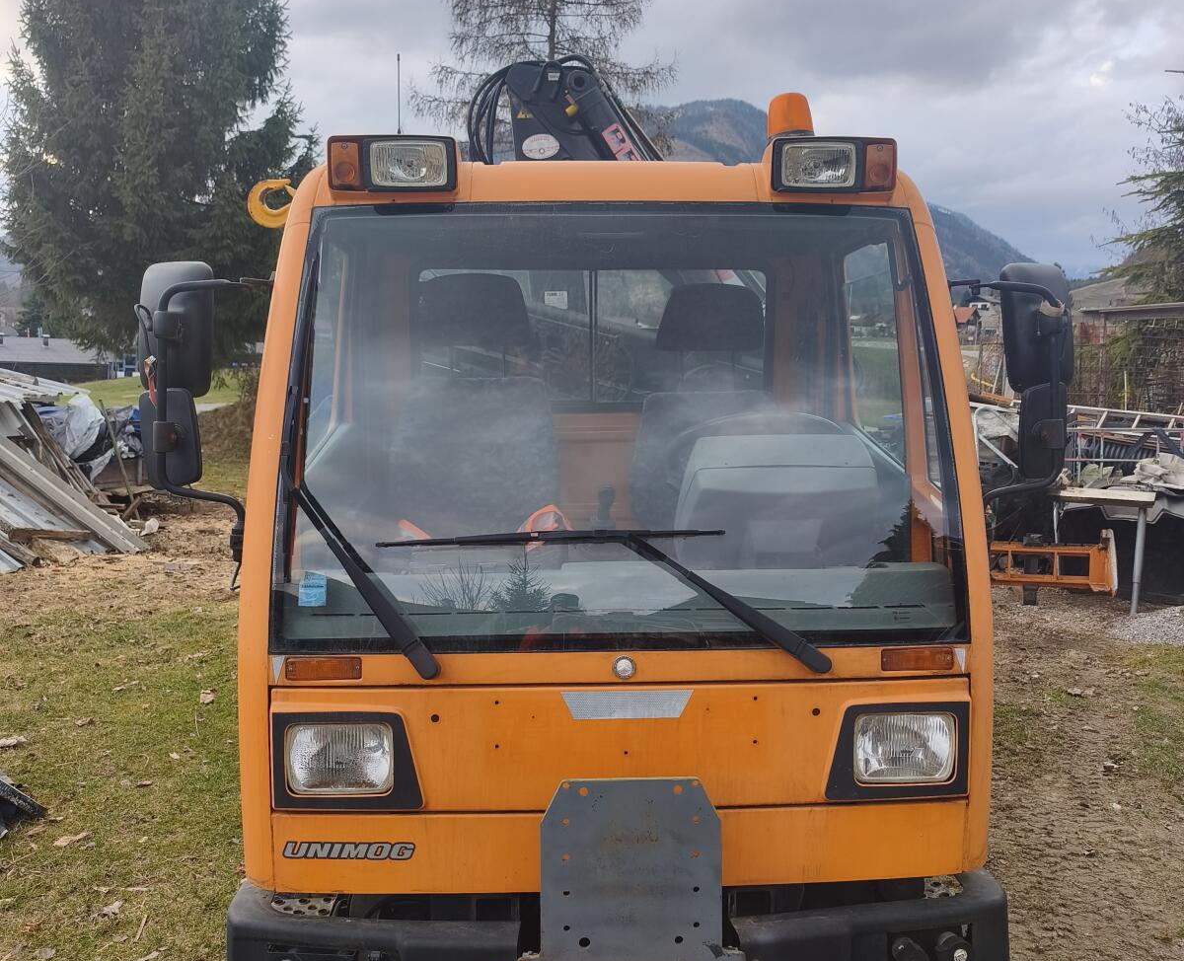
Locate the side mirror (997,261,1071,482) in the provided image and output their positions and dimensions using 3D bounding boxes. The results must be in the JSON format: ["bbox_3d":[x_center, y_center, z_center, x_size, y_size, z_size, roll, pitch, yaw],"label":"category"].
[{"bbox_3d":[0.970,-0.229,2.300,0.140,0.478,0.100,-1,6,-10],"label":"side mirror"}]

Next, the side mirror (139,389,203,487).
[{"bbox_3d":[-0.898,-0.092,2.240,0.130,0.205,0.070,1,6,10],"label":"side mirror"}]

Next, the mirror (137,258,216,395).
[{"bbox_3d":[-0.884,-0.319,2.240,0.145,0.280,0.090,1,6,10],"label":"mirror"}]

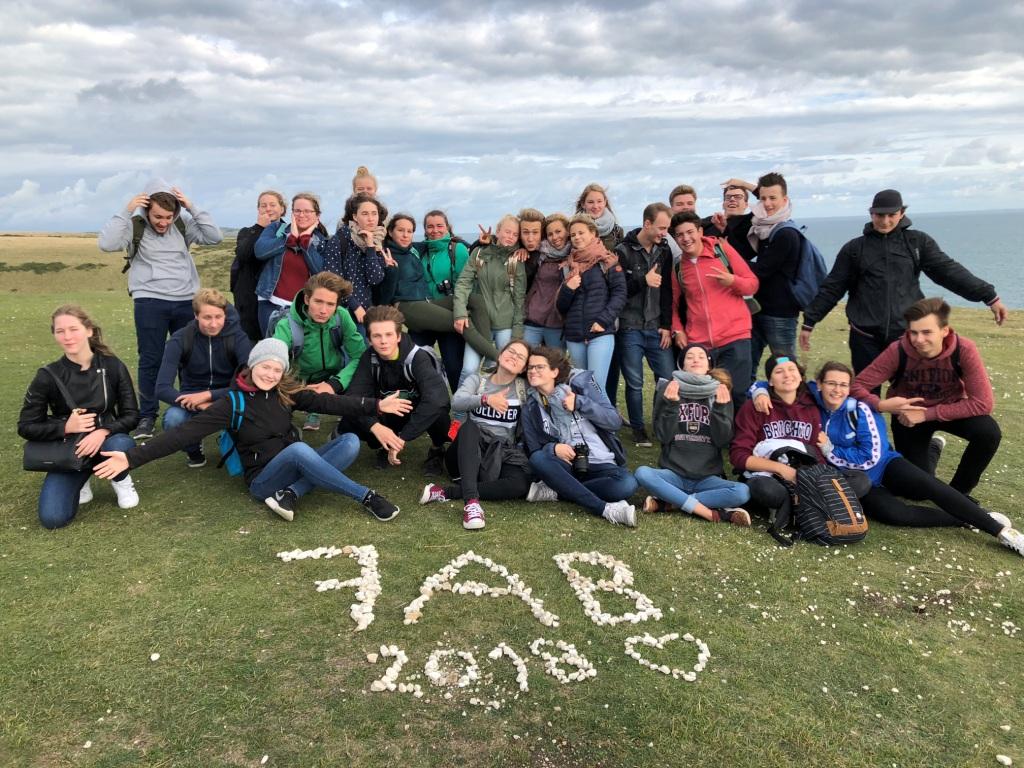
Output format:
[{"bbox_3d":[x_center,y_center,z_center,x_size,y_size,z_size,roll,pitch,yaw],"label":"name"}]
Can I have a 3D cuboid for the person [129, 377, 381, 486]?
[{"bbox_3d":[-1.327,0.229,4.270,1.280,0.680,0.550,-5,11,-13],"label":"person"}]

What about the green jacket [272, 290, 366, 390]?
[{"bbox_3d":[-1.156,-0.244,5.000,0.540,0.570,0.440,-3,11,-9],"label":"green jacket"}]

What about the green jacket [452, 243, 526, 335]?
[{"bbox_3d":[-0.149,-0.634,5.500,0.500,0.640,0.290,-1,10,7],"label":"green jacket"}]

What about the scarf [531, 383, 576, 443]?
[{"bbox_3d":[0.227,0.152,4.420,0.260,0.340,0.200,-11,11,6],"label":"scarf"}]

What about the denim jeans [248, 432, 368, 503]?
[{"bbox_3d":[-1.052,0.426,4.280,0.560,0.360,0.520,4,12,30],"label":"denim jeans"}]

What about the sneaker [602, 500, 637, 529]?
[{"bbox_3d":[0.552,0.670,4.250,0.120,0.100,0.250,21,13,-6],"label":"sneaker"}]

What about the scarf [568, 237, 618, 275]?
[{"bbox_3d":[0.501,-0.793,5.150,0.290,0.240,0.230,1,11,14],"label":"scarf"}]

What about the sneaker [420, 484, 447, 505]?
[{"bbox_3d":[-0.423,0.603,4.520,0.100,0.100,0.255,14,18,31],"label":"sneaker"}]

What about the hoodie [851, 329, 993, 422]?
[{"bbox_3d":[2.047,-0.037,4.130,0.620,0.500,0.460,4,13,33],"label":"hoodie"}]

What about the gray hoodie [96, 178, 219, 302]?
[{"bbox_3d":[-2.355,-0.968,5.550,0.780,0.800,0.460,-7,11,-21],"label":"gray hoodie"}]

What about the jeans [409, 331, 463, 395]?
[{"bbox_3d":[-0.554,-0.127,5.912,0.380,0.890,0.270,-3,11,0],"label":"jeans"}]

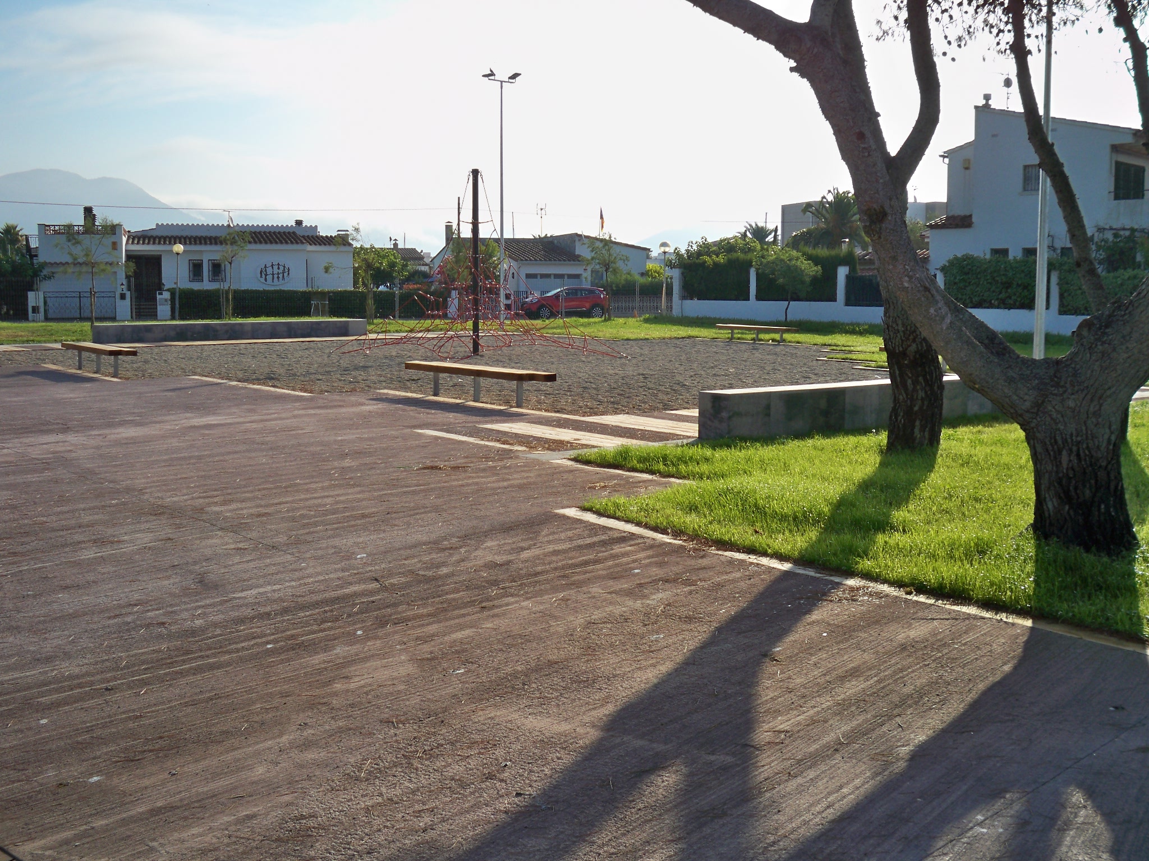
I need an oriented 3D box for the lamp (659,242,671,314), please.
[{"bbox_3d":[4.312,-7.293,55.524,0.530,3.600,0.530,0,7,0],"label":"lamp"}]

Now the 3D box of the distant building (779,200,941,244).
[{"bbox_3d":[23.700,-14.452,95.954,11.000,8.400,7.000,-2,7,-18],"label":"distant building"}]

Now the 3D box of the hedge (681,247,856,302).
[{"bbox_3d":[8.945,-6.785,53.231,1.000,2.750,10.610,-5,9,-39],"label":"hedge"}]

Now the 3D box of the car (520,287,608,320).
[{"bbox_3d":[-0.420,-6.251,57.064,4.450,1.600,1.840,-2,7,-18],"label":"car"}]

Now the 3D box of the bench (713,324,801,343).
[{"bbox_3d":[5.386,-2.841,34.203,0.420,0.460,2.900,-5,9,-39],"label":"bench"}]

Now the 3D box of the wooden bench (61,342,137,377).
[{"bbox_3d":[-8.272,-1.225,20.203,0.420,0.460,2.850,-5,9,-39],"label":"wooden bench"}]

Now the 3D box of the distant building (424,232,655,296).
[{"bbox_3d":[-2.400,-9.118,67.693,10.600,4.700,10.000,-2,7,-17],"label":"distant building"}]

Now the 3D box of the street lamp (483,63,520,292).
[{"bbox_3d":[-2.730,-8.366,42.699,1.150,9.300,0.850,-5,9,-36],"label":"street lamp"}]

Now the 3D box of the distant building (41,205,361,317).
[{"bbox_3d":[-20.600,-9.221,65.666,15.900,5.400,10.000,-1,7,-12],"label":"distant building"}]

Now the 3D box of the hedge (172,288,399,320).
[{"bbox_3d":[-13.097,-5.772,53.199,10.100,1.420,0.900,-1,7,-14],"label":"hedge"}]

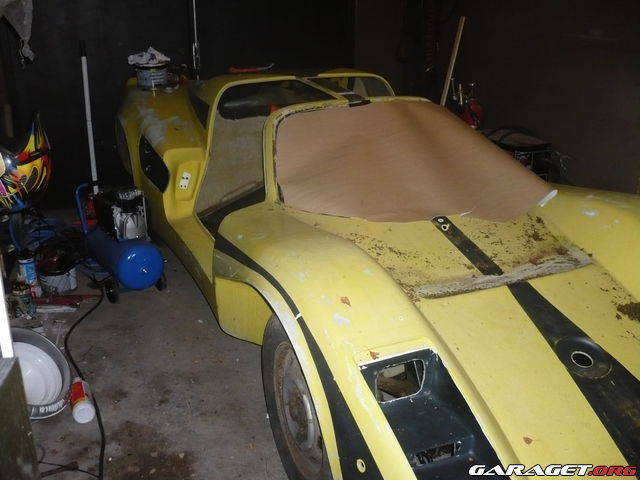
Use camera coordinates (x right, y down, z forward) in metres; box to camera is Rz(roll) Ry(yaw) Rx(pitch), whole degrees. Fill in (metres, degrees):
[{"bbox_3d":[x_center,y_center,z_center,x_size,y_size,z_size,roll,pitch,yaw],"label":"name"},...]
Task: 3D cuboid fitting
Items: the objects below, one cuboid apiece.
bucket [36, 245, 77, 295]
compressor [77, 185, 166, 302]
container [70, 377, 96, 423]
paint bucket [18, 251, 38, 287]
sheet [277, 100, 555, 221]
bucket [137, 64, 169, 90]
[{"bbox_3d":[-1.533,0.178,3.767,0.215,0.220,0.215,-6,18,-19],"label":"bucket"},{"bbox_3d":[-1.182,-0.007,3.790,0.290,0.560,0.640,-12,21,-34],"label":"compressor"},{"bbox_3d":[-0.940,0.621,2.552,0.084,0.084,0.240,-7,18,-22],"label":"container"},{"bbox_3d":[-1.734,0.166,3.841,0.090,0.200,0.090,-6,18,-19],"label":"paint bucket"},{"bbox_3d":[0.338,-0.310,2.606,1.070,0.137,0.815,-8,50,-24],"label":"sheet"},{"bbox_3d":[-1.113,-1.076,4.300,0.200,0.160,0.200,-8,19,-24],"label":"bucket"}]

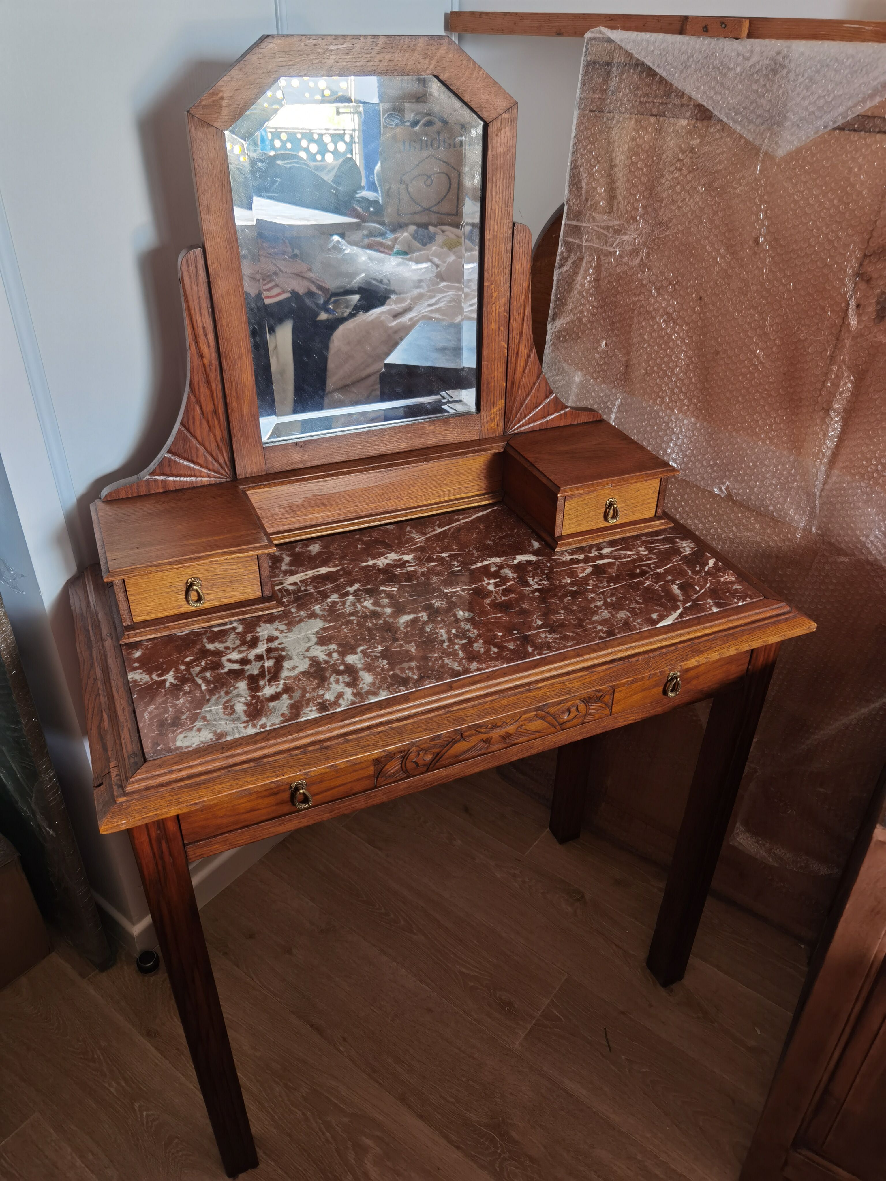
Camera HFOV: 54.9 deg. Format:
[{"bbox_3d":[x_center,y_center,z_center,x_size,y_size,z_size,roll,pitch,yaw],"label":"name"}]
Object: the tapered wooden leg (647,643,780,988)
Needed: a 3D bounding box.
[{"bbox_3d":[0.384,0.341,1.253,0.046,0.727,0.046,-12,35,-20],"label":"tapered wooden leg"}]

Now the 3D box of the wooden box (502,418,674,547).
[{"bbox_3d":[0.194,-0.156,1.201,0.185,0.086,0.197,-12,35,-20],"label":"wooden box"}]

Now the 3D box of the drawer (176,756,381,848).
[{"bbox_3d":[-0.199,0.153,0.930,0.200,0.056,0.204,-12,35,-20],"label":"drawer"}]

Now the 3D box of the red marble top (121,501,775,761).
[{"bbox_3d":[-0.010,0.003,1.046,0.725,0.020,0.352,-12,35,-20],"label":"red marble top"}]

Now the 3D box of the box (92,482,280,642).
[{"bbox_3d":[-0.307,-0.046,1.014,0.185,0.086,0.197,-12,35,-20],"label":"box"}]

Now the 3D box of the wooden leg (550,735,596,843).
[{"bbox_3d":[0.251,0.176,1.506,0.046,0.727,0.045,-12,35,-20],"label":"wooden leg"}]

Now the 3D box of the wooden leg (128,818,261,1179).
[{"bbox_3d":[-0.284,0.489,1.003,0.046,0.727,0.046,-12,35,-20],"label":"wooden leg"}]

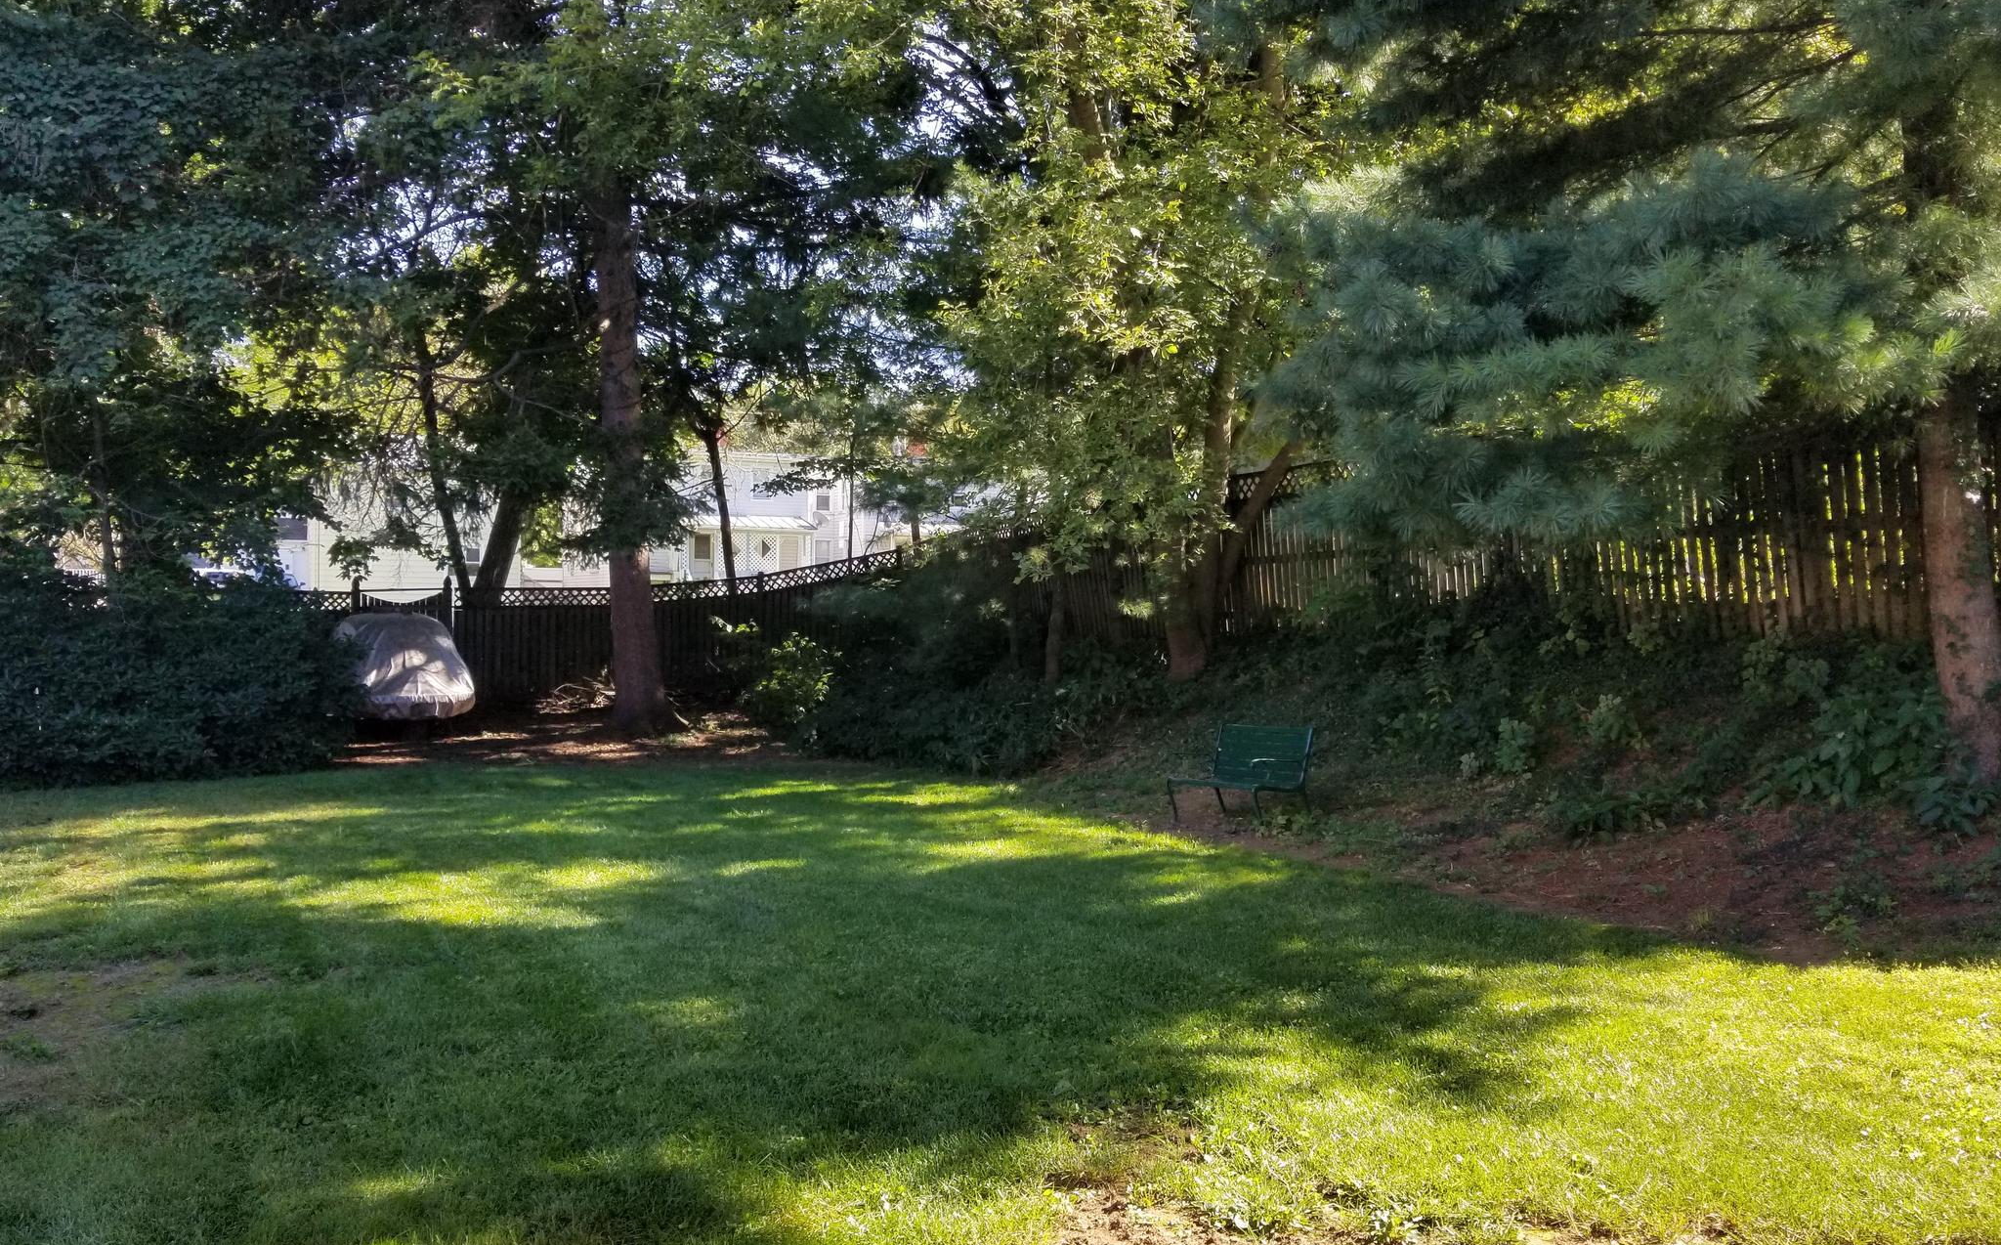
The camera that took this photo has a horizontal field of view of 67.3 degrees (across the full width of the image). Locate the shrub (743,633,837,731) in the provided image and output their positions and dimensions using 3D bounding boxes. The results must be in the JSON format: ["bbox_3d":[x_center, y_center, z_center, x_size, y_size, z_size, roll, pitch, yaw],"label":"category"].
[{"bbox_3d":[-2.870,0.810,20.400,1.300,1.340,1.250,-1,0,0],"label":"shrub"}]

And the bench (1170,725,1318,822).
[{"bbox_3d":[2.130,1.320,13.300,0.640,0.820,1.220,-2,0,-32],"label":"bench"}]

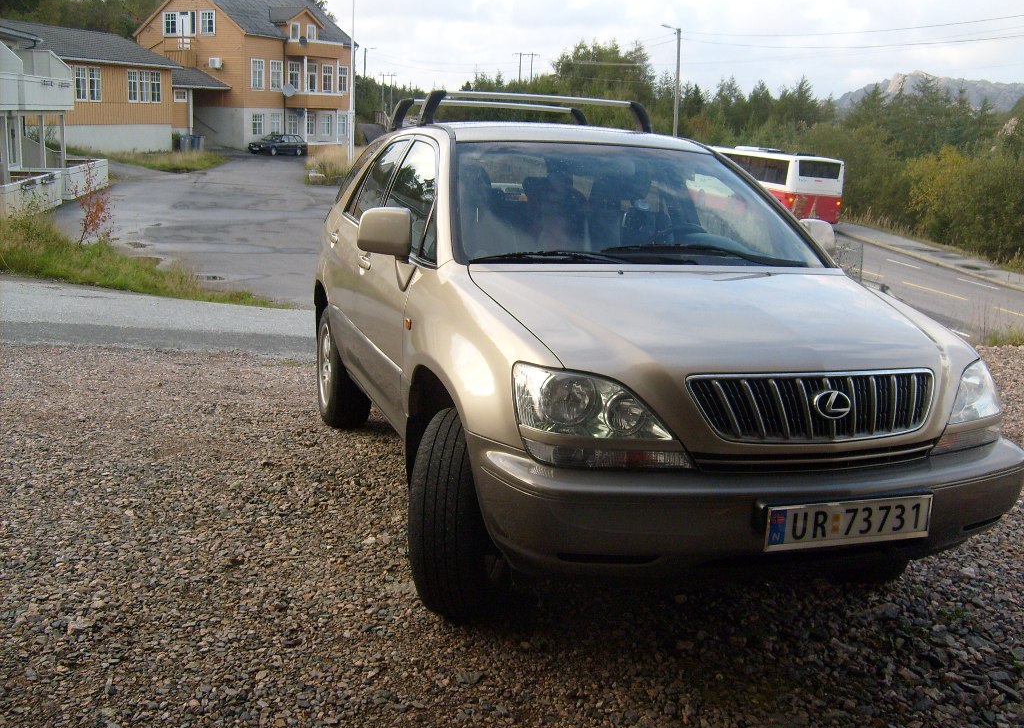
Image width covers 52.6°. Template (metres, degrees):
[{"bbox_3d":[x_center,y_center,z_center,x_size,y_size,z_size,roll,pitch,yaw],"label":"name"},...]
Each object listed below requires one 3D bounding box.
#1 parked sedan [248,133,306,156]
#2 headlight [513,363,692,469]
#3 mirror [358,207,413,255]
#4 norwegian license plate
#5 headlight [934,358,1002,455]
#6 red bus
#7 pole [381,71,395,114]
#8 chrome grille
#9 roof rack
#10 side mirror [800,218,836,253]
[{"bbox_3d":[-15.820,-14.786,70.000,1.750,1.430,4.650,8,12,28],"label":"parked sedan"},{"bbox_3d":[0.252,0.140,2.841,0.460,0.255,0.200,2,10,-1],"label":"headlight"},{"bbox_3d":[-0.467,-0.494,3.858,0.205,0.180,0.130,-1,11,-19],"label":"mirror"},{"bbox_3d":[0.910,0.424,2.782,0.526,0.122,0.025,-1,11,-19],"label":"norwegian license plate"},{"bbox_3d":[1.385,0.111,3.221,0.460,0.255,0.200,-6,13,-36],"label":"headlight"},{"bbox_3d":[12.050,-8.900,50.500,2.550,3.150,11.800,2,14,-12],"label":"red bus"},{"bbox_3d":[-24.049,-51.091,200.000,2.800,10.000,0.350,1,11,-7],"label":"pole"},{"bbox_3d":[0.868,0.115,2.884,0.820,0.200,0.120,-1,11,-19],"label":"chrome grille"},{"bbox_3d":[0.026,-1.258,5.285,1.170,0.175,0.830,-1,11,-19],"label":"roof rack"},{"bbox_3d":[1.315,-0.540,4.456,0.205,0.180,0.130,-1,11,-19],"label":"side mirror"}]

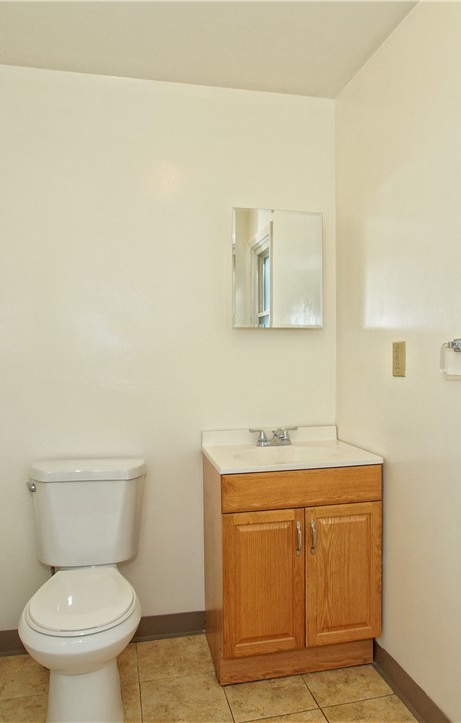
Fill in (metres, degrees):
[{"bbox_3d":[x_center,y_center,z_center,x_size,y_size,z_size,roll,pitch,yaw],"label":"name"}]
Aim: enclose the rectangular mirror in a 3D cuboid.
[{"bbox_3d":[0.215,-0.411,2.161,0.416,0.521,0.035,0,1,-12],"label":"rectangular mirror"}]

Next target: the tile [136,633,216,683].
[{"bbox_3d":[-0.218,1.209,1.988,0.302,0.010,0.285,0,1,-12],"label":"tile"}]

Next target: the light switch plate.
[{"bbox_3d":[0.597,-0.008,1.717,0.008,0.122,0.082,0,1,-12],"label":"light switch plate"}]

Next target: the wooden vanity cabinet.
[{"bbox_3d":[0.234,0.800,1.994,0.620,0.808,0.422,0,1,-12],"label":"wooden vanity cabinet"}]

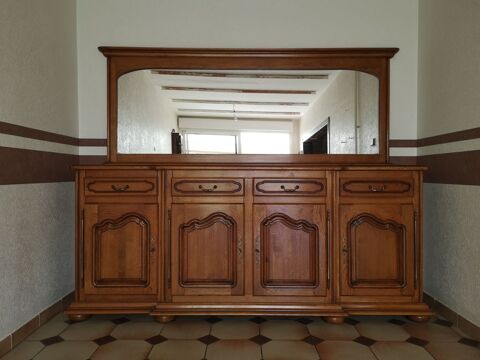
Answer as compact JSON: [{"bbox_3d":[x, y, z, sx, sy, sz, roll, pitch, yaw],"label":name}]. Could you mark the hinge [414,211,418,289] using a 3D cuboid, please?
[{"bbox_3d":[1.151,0.455,2.535,0.026,0.511,0.022,0,0,0],"label":"hinge"}]

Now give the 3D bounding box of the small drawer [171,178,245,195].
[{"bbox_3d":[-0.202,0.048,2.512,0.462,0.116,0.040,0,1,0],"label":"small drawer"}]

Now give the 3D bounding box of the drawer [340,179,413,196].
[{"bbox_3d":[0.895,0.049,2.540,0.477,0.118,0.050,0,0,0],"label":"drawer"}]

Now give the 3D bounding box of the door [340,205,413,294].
[{"bbox_3d":[0.887,0.458,2.534,0.490,0.599,0.030,0,1,0],"label":"door"}]

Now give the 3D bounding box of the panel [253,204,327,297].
[{"bbox_3d":[0.320,0.452,2.508,0.472,0.592,0.030,0,1,0],"label":"panel"}]

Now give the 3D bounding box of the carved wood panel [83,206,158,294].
[{"bbox_3d":[-0.776,0.459,2.547,0.489,0.601,0.030,0,1,0],"label":"carved wood panel"}]

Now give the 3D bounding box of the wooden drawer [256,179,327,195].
[{"bbox_3d":[0.322,0.046,2.510,0.448,0.097,0.025,0,0,0],"label":"wooden drawer"}]

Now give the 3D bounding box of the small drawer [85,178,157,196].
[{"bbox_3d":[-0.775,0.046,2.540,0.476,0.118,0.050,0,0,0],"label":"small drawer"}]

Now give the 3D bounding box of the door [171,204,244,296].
[{"bbox_3d":[-0.206,0.453,2.510,0.472,0.593,0.040,0,0,0],"label":"door"}]

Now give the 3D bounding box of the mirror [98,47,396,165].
[{"bbox_3d":[0.068,-0.548,2.892,2.185,0.853,0.100,0,1,0],"label":"mirror"}]

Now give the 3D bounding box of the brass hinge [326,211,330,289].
[{"bbox_3d":[0.567,0.447,2.496,0.024,0.503,0.020,0,1,0],"label":"brass hinge"}]

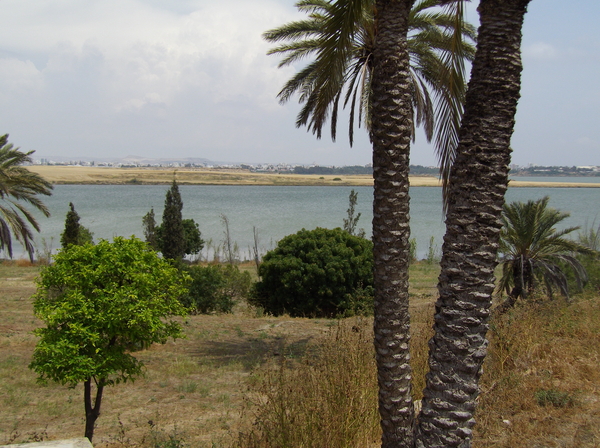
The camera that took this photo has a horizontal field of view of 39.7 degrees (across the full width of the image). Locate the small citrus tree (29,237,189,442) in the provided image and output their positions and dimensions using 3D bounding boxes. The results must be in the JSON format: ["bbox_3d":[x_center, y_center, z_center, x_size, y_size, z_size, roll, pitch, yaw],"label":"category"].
[{"bbox_3d":[-2.690,1.640,11.700,2.200,2.850,2.150,0,4,0],"label":"small citrus tree"}]

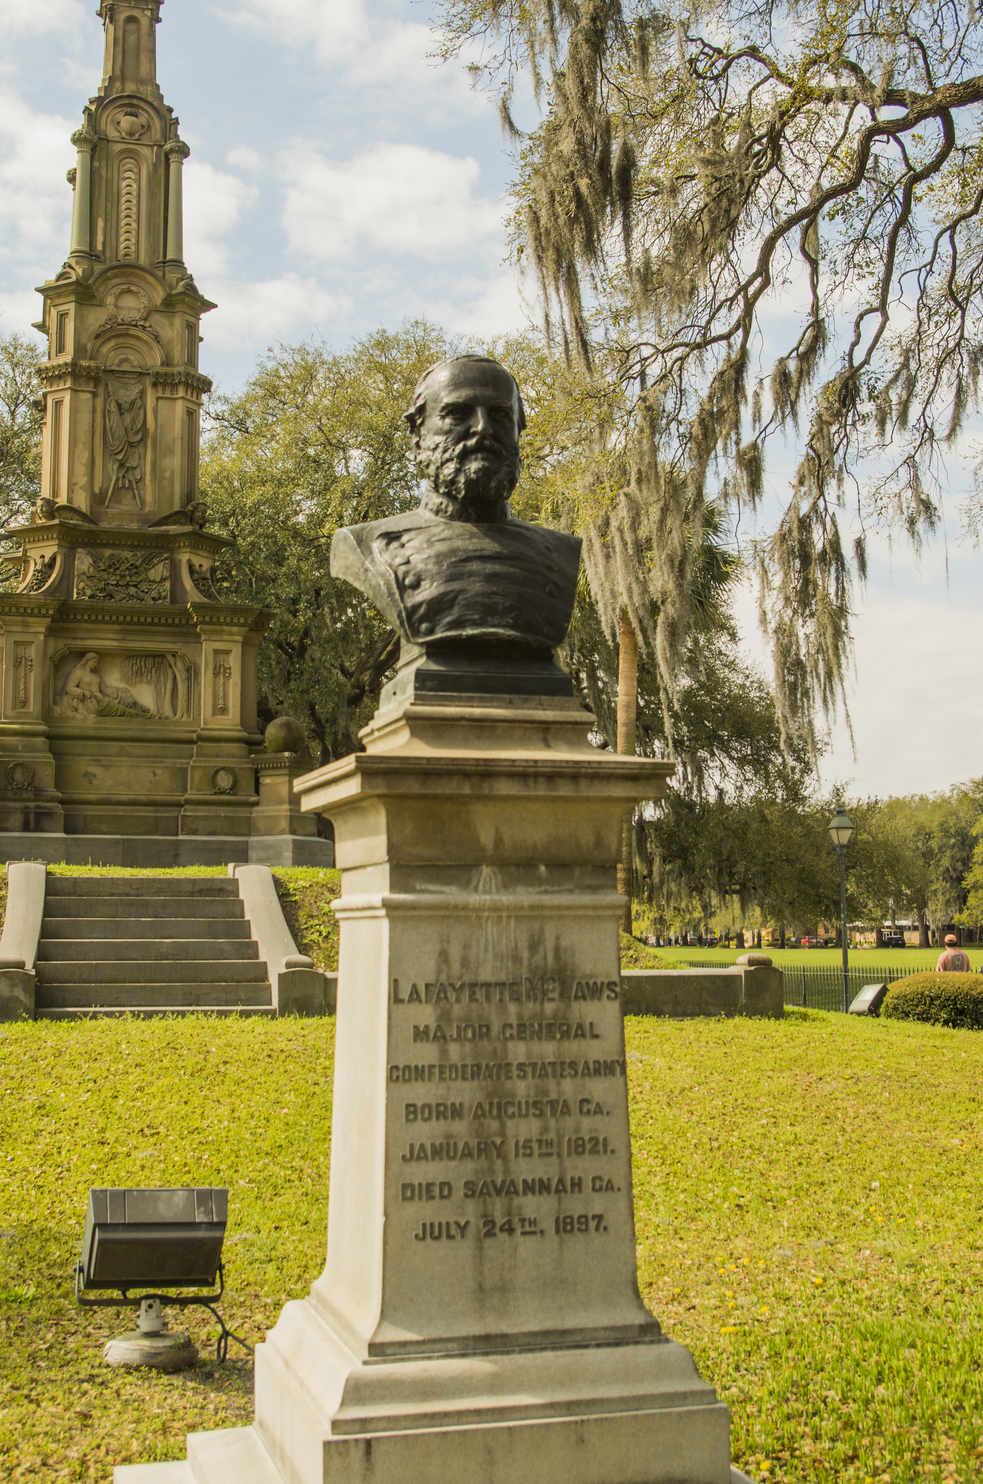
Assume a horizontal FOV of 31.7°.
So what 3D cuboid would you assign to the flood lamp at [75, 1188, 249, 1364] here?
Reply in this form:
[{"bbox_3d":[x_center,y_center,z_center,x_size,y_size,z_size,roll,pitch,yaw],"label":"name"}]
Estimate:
[{"bbox_3d":[-0.996,1.560,5.101,0.450,0.512,0.330,1,-6,-14],"label":"flood lamp"}]

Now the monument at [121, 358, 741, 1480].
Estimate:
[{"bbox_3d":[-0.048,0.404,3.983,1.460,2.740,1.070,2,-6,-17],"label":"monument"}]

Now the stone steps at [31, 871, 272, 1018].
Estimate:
[{"bbox_3d":[-2.865,1.675,14.395,1.940,1.140,1.850,2,-6,-15],"label":"stone steps"}]

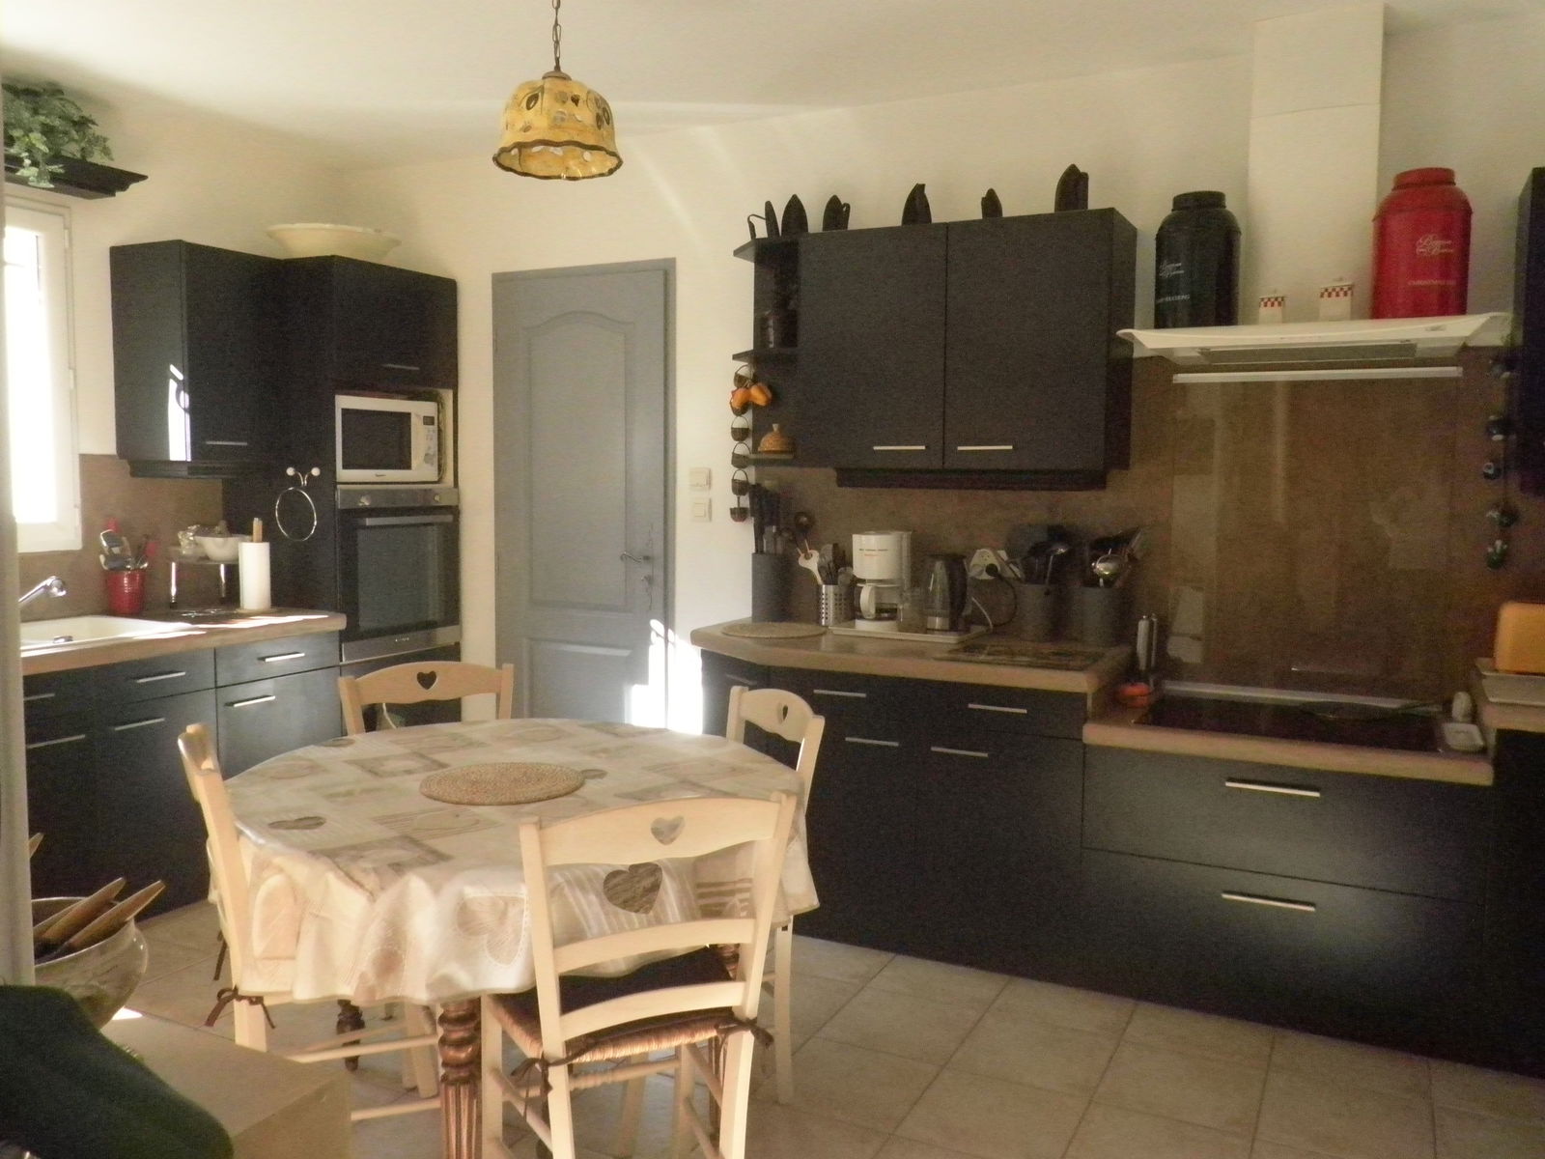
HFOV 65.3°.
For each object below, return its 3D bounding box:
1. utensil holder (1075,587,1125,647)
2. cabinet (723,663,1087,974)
[{"bbox_3d":[0.954,0.106,3.510,0.130,0.166,0.130,3,6,26],"label":"utensil holder"},{"bbox_3d":[0.457,0.619,3.585,1.032,0.755,0.600,3,5,26],"label":"cabinet"}]

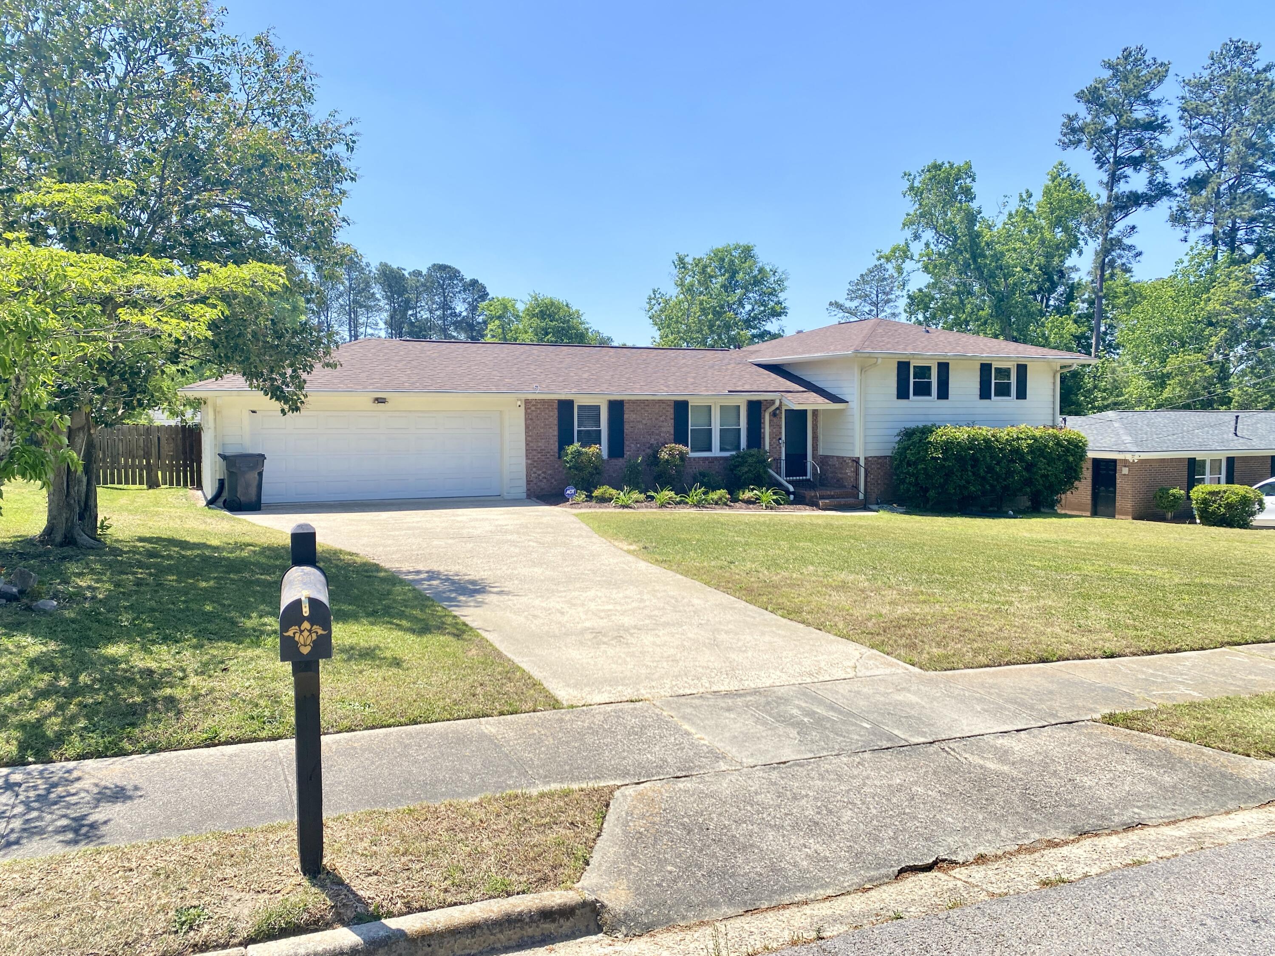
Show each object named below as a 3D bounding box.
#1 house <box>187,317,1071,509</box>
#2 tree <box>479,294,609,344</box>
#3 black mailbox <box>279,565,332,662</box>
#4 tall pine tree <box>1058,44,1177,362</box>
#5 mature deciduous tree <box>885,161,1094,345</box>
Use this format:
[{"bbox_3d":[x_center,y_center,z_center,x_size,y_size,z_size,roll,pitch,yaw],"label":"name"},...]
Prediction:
[{"bbox_3d":[0.099,-2.088,27.265,23.400,5.400,10.600,-2,4,-23],"label":"house"},{"bbox_3d":[-5.554,-6.152,57.344,7.700,9.716,7.000,0,4,0],"label":"tree"},{"bbox_3d":[-1.136,0.463,3.264,0.168,0.215,0.500,-1,4,-20],"label":"black mailbox"},{"bbox_3d":[25.464,-11.762,51.802,5.700,22.632,5.700,0,4,0],"label":"tall pine tree"},{"bbox_3d":[16.483,-7.568,45.522,9.300,14.716,8.500,0,4,0],"label":"mature deciduous tree"}]

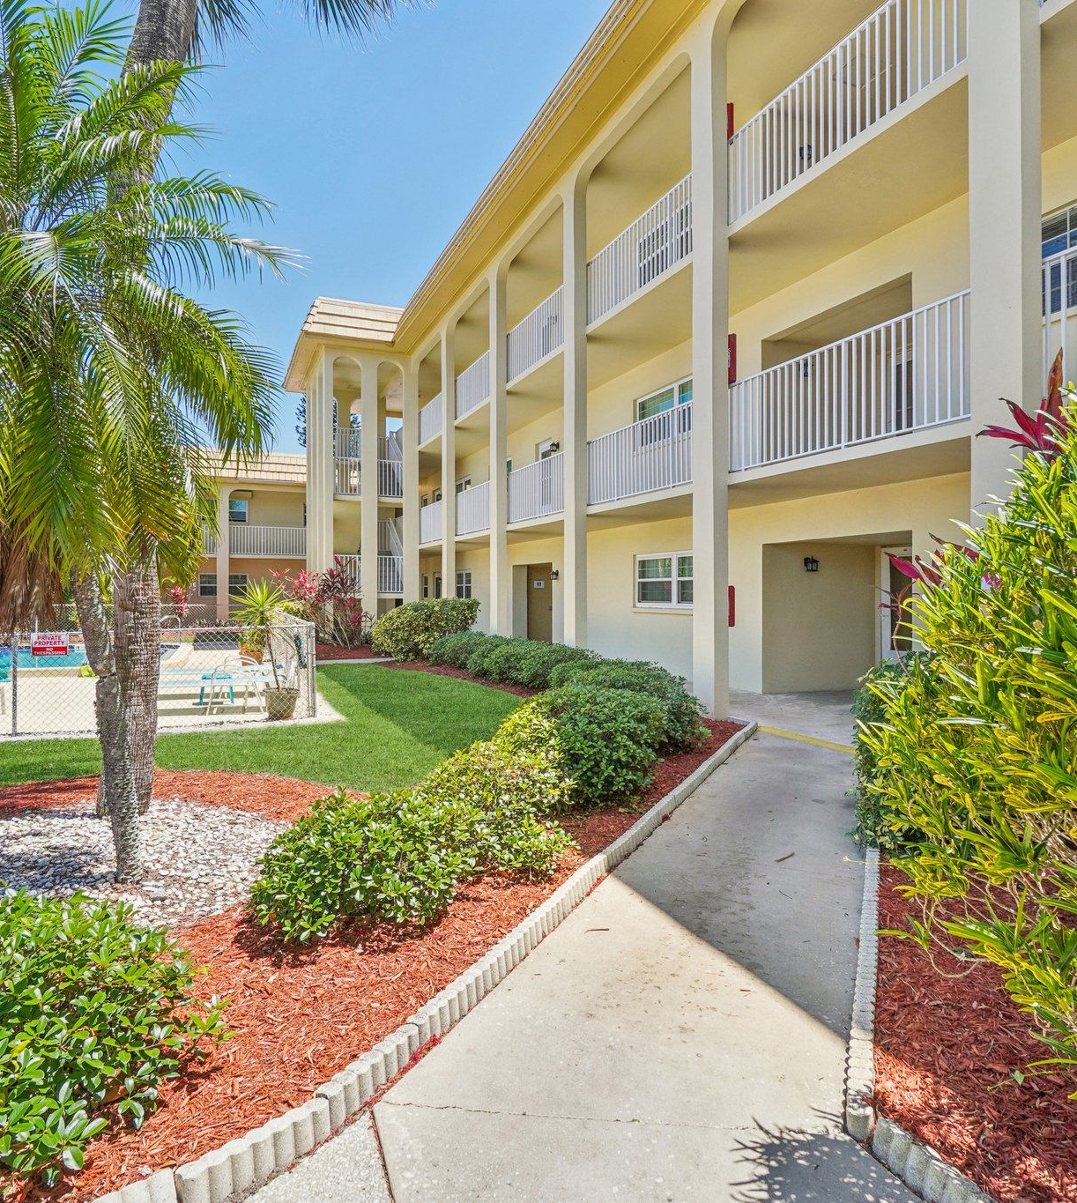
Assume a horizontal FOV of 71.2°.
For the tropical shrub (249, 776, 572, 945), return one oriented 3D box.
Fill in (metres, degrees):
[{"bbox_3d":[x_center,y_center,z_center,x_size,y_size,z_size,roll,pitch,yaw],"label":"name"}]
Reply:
[{"bbox_3d":[-0.600,1.149,3.850,0.900,0.490,1.450,0,1,41],"label":"tropical shrub"}]

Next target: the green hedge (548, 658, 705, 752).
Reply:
[{"bbox_3d":[0.860,0.999,7.600,1.350,0.720,1.200,0,0,-23],"label":"green hedge"}]

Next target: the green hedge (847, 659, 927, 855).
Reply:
[{"bbox_3d":[2.430,0.885,4.750,0.950,1.000,1.200,0,1,24],"label":"green hedge"}]

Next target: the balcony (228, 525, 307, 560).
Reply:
[{"bbox_3d":[-9.880,-2.110,27.750,2.950,1.180,1.200,0,0,-23],"label":"balcony"}]

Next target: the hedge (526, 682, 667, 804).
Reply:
[{"bbox_3d":[0.480,1.024,5.950,1.050,0.700,1.150,0,1,26],"label":"hedge"}]

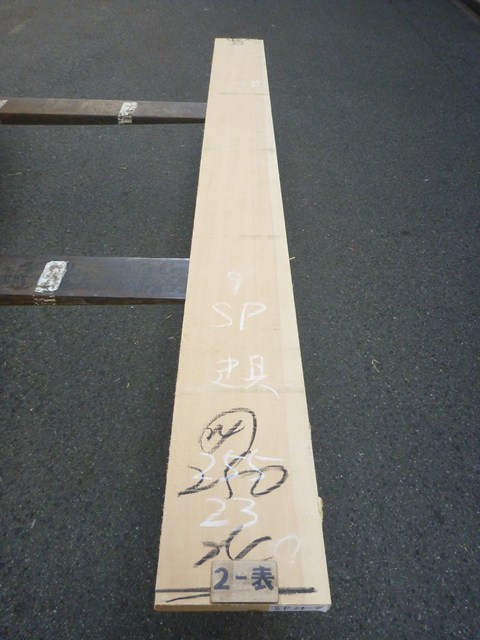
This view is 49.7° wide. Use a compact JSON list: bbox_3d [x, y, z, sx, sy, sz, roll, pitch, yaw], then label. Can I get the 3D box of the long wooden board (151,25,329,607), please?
[{"bbox_3d":[0.001,-0.479,1.590,0.231,0.025,2.500,1,44,-1],"label":"long wooden board"}]

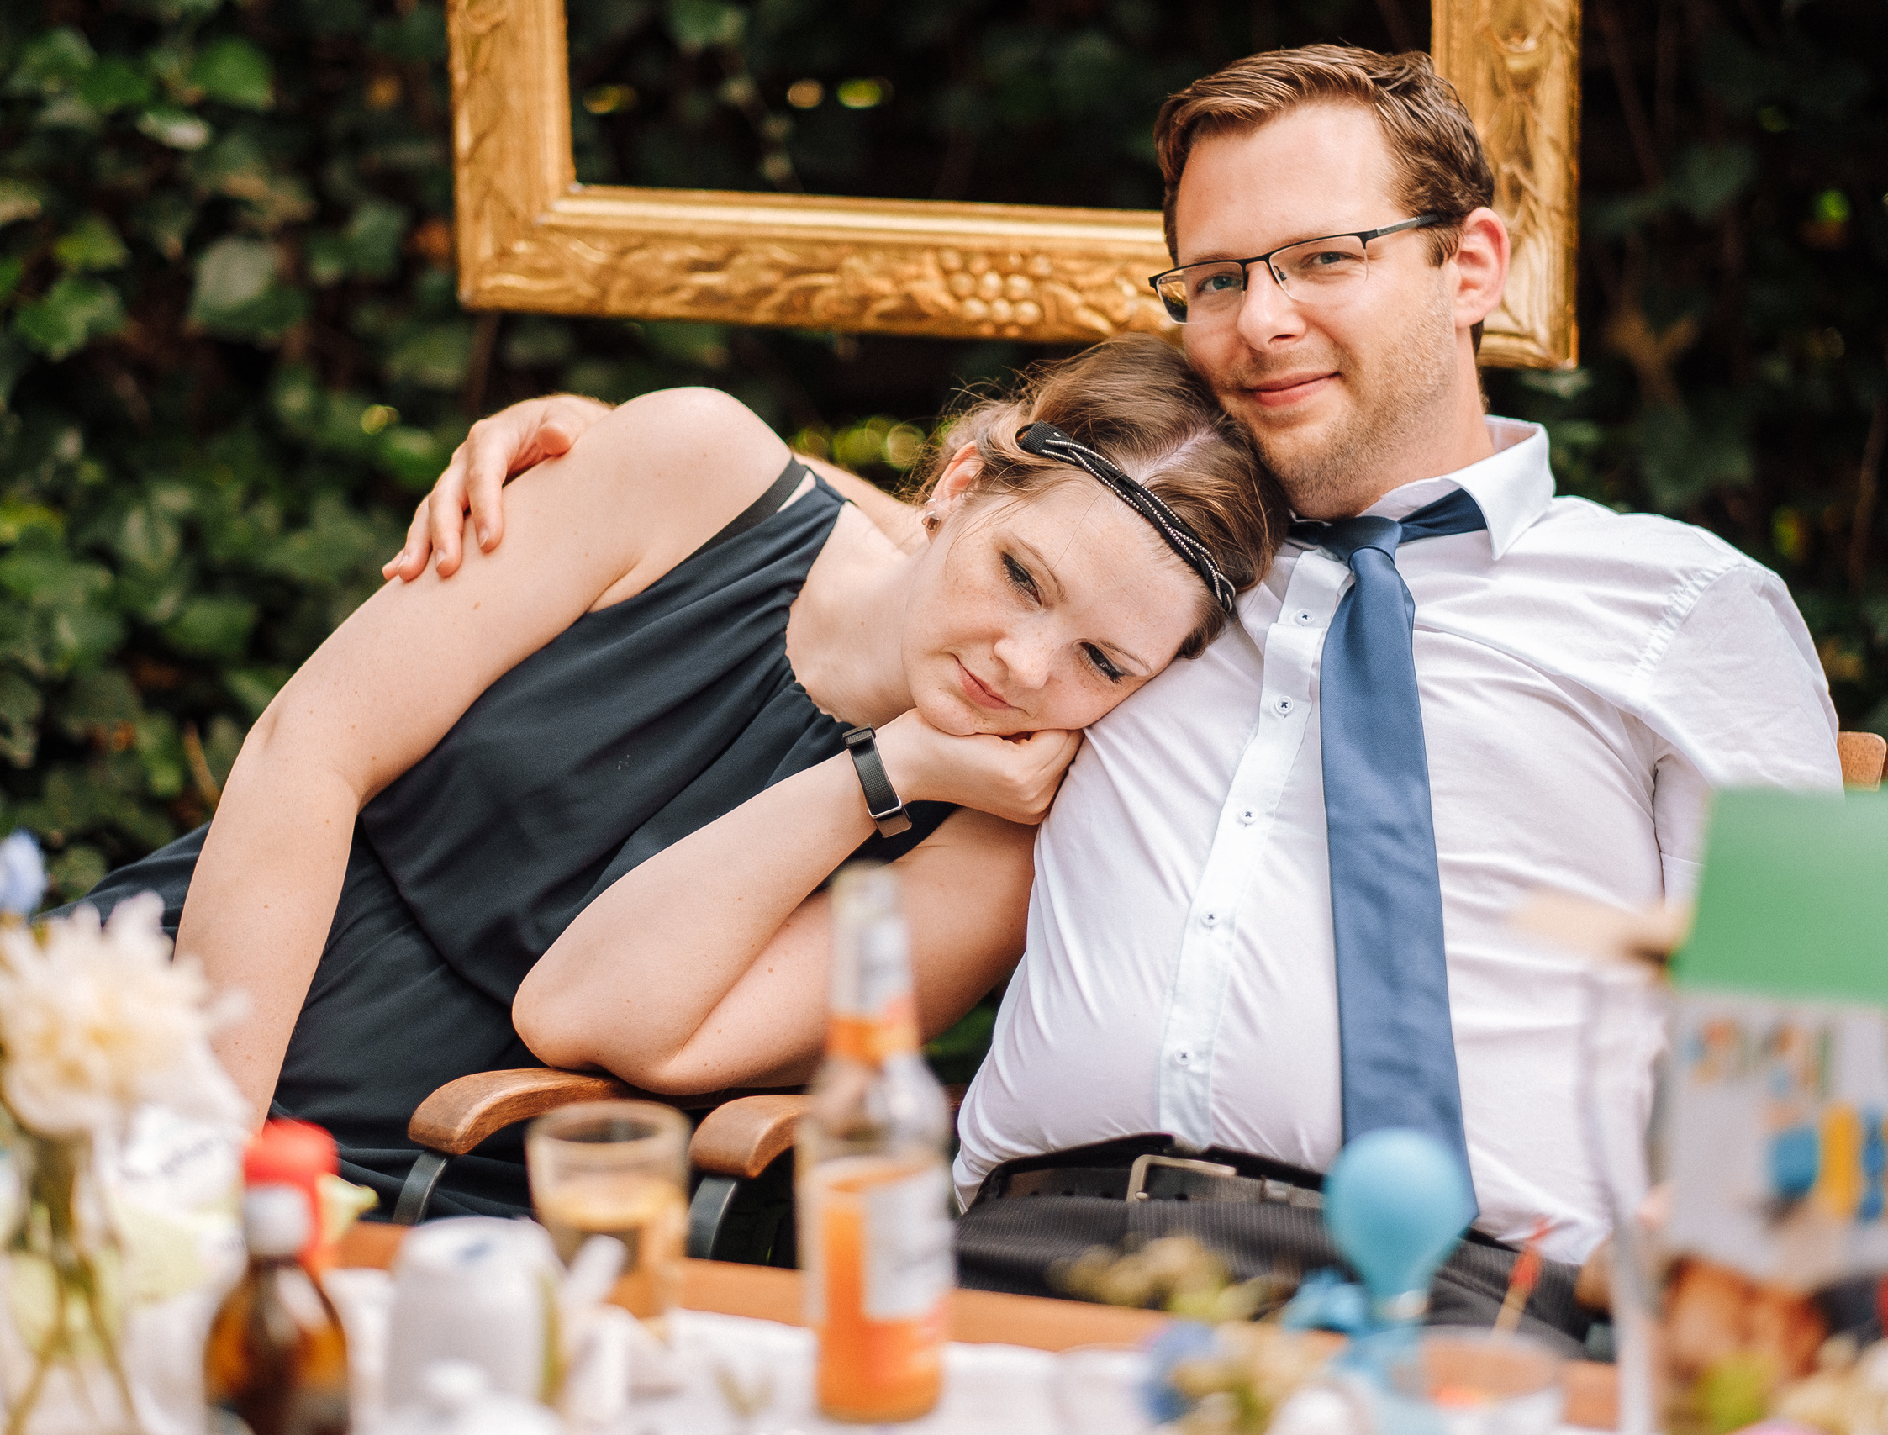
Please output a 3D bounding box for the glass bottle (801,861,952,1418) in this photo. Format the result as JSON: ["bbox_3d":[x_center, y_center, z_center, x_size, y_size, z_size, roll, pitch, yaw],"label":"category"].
[{"bbox_3d":[-0.029,0.179,2.110,0.064,0.228,0.064,-1,9,0],"label":"glass bottle"}]

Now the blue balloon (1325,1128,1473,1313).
[{"bbox_3d":[0.190,0.210,2.100,0.061,0.076,0.061,-1,9,0],"label":"blue balloon"}]

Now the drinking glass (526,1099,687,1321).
[{"bbox_3d":[-0.150,0.222,2.250,0.070,0.088,0.070,-1,9,0],"label":"drinking glass"}]

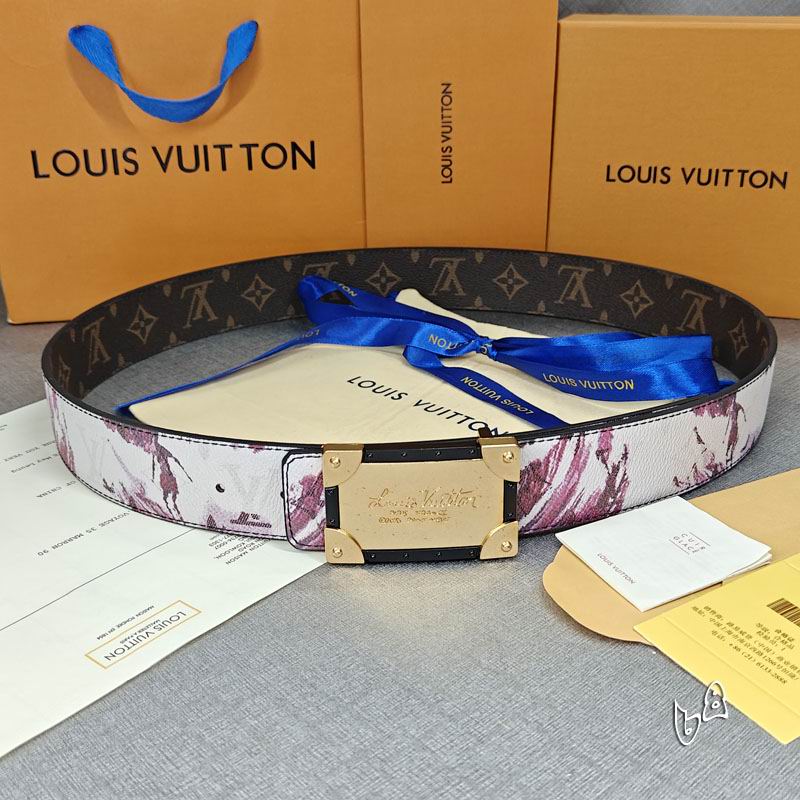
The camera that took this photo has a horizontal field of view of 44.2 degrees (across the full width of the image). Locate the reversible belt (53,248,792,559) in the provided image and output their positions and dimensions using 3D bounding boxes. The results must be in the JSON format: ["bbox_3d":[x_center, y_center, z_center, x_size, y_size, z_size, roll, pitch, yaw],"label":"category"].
[{"bbox_3d":[0.009,-0.021,0.490,0.346,0.047,0.287,-1,25,-3],"label":"reversible belt"}]

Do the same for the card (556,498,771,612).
[{"bbox_3d":[0.099,0.056,0.372,0.063,0.005,0.051,-13,28,-26],"label":"card"}]

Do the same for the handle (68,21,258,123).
[{"bbox_3d":[-0.132,-0.185,0.558,0.106,0.053,0.026,-4,22,-8],"label":"handle"}]

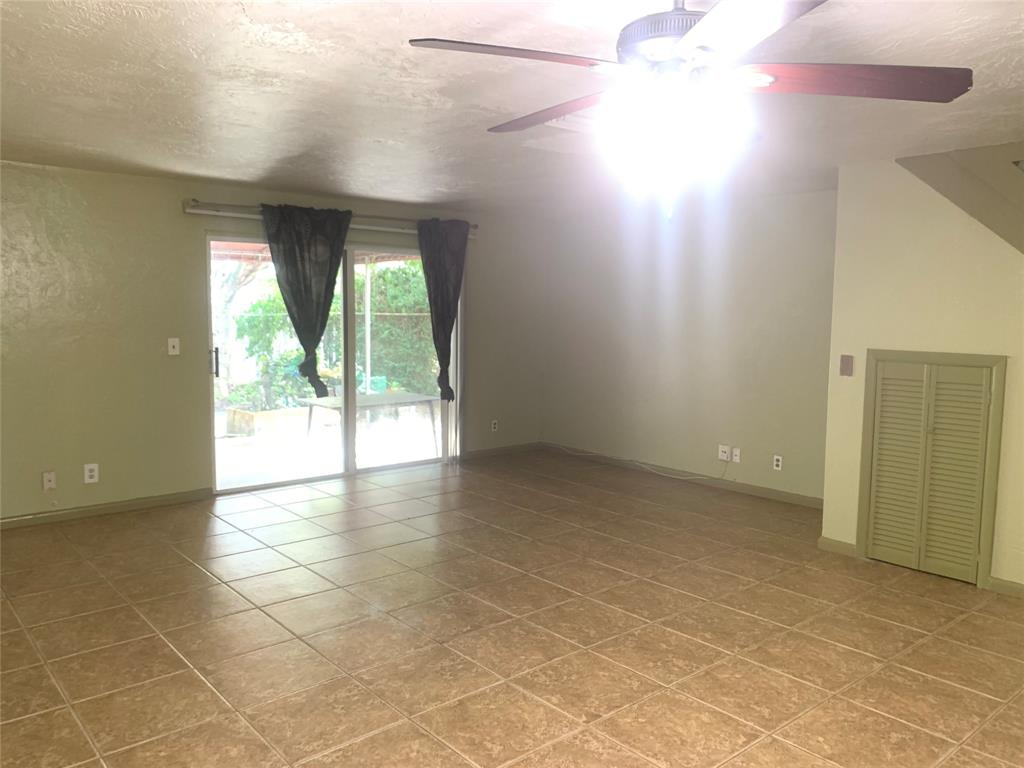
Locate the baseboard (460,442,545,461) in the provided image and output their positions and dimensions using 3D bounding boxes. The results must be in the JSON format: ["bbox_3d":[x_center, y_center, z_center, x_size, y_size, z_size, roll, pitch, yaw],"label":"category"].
[{"bbox_3d":[-0.086,0.713,8.027,1.070,0.085,0.020,-4,7,-41],"label":"baseboard"}]

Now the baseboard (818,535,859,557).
[{"bbox_3d":[2.064,1.021,4.862,0.020,0.076,0.245,-4,7,-41],"label":"baseboard"}]

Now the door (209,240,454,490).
[{"bbox_3d":[-1.446,-0.162,6.792,2.410,2.020,0.090,-4,7,-41],"label":"door"}]

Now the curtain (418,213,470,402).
[{"bbox_3d":[-0.641,-0.681,7.275,0.620,1.715,0.120,-4,7,-41],"label":"curtain"}]

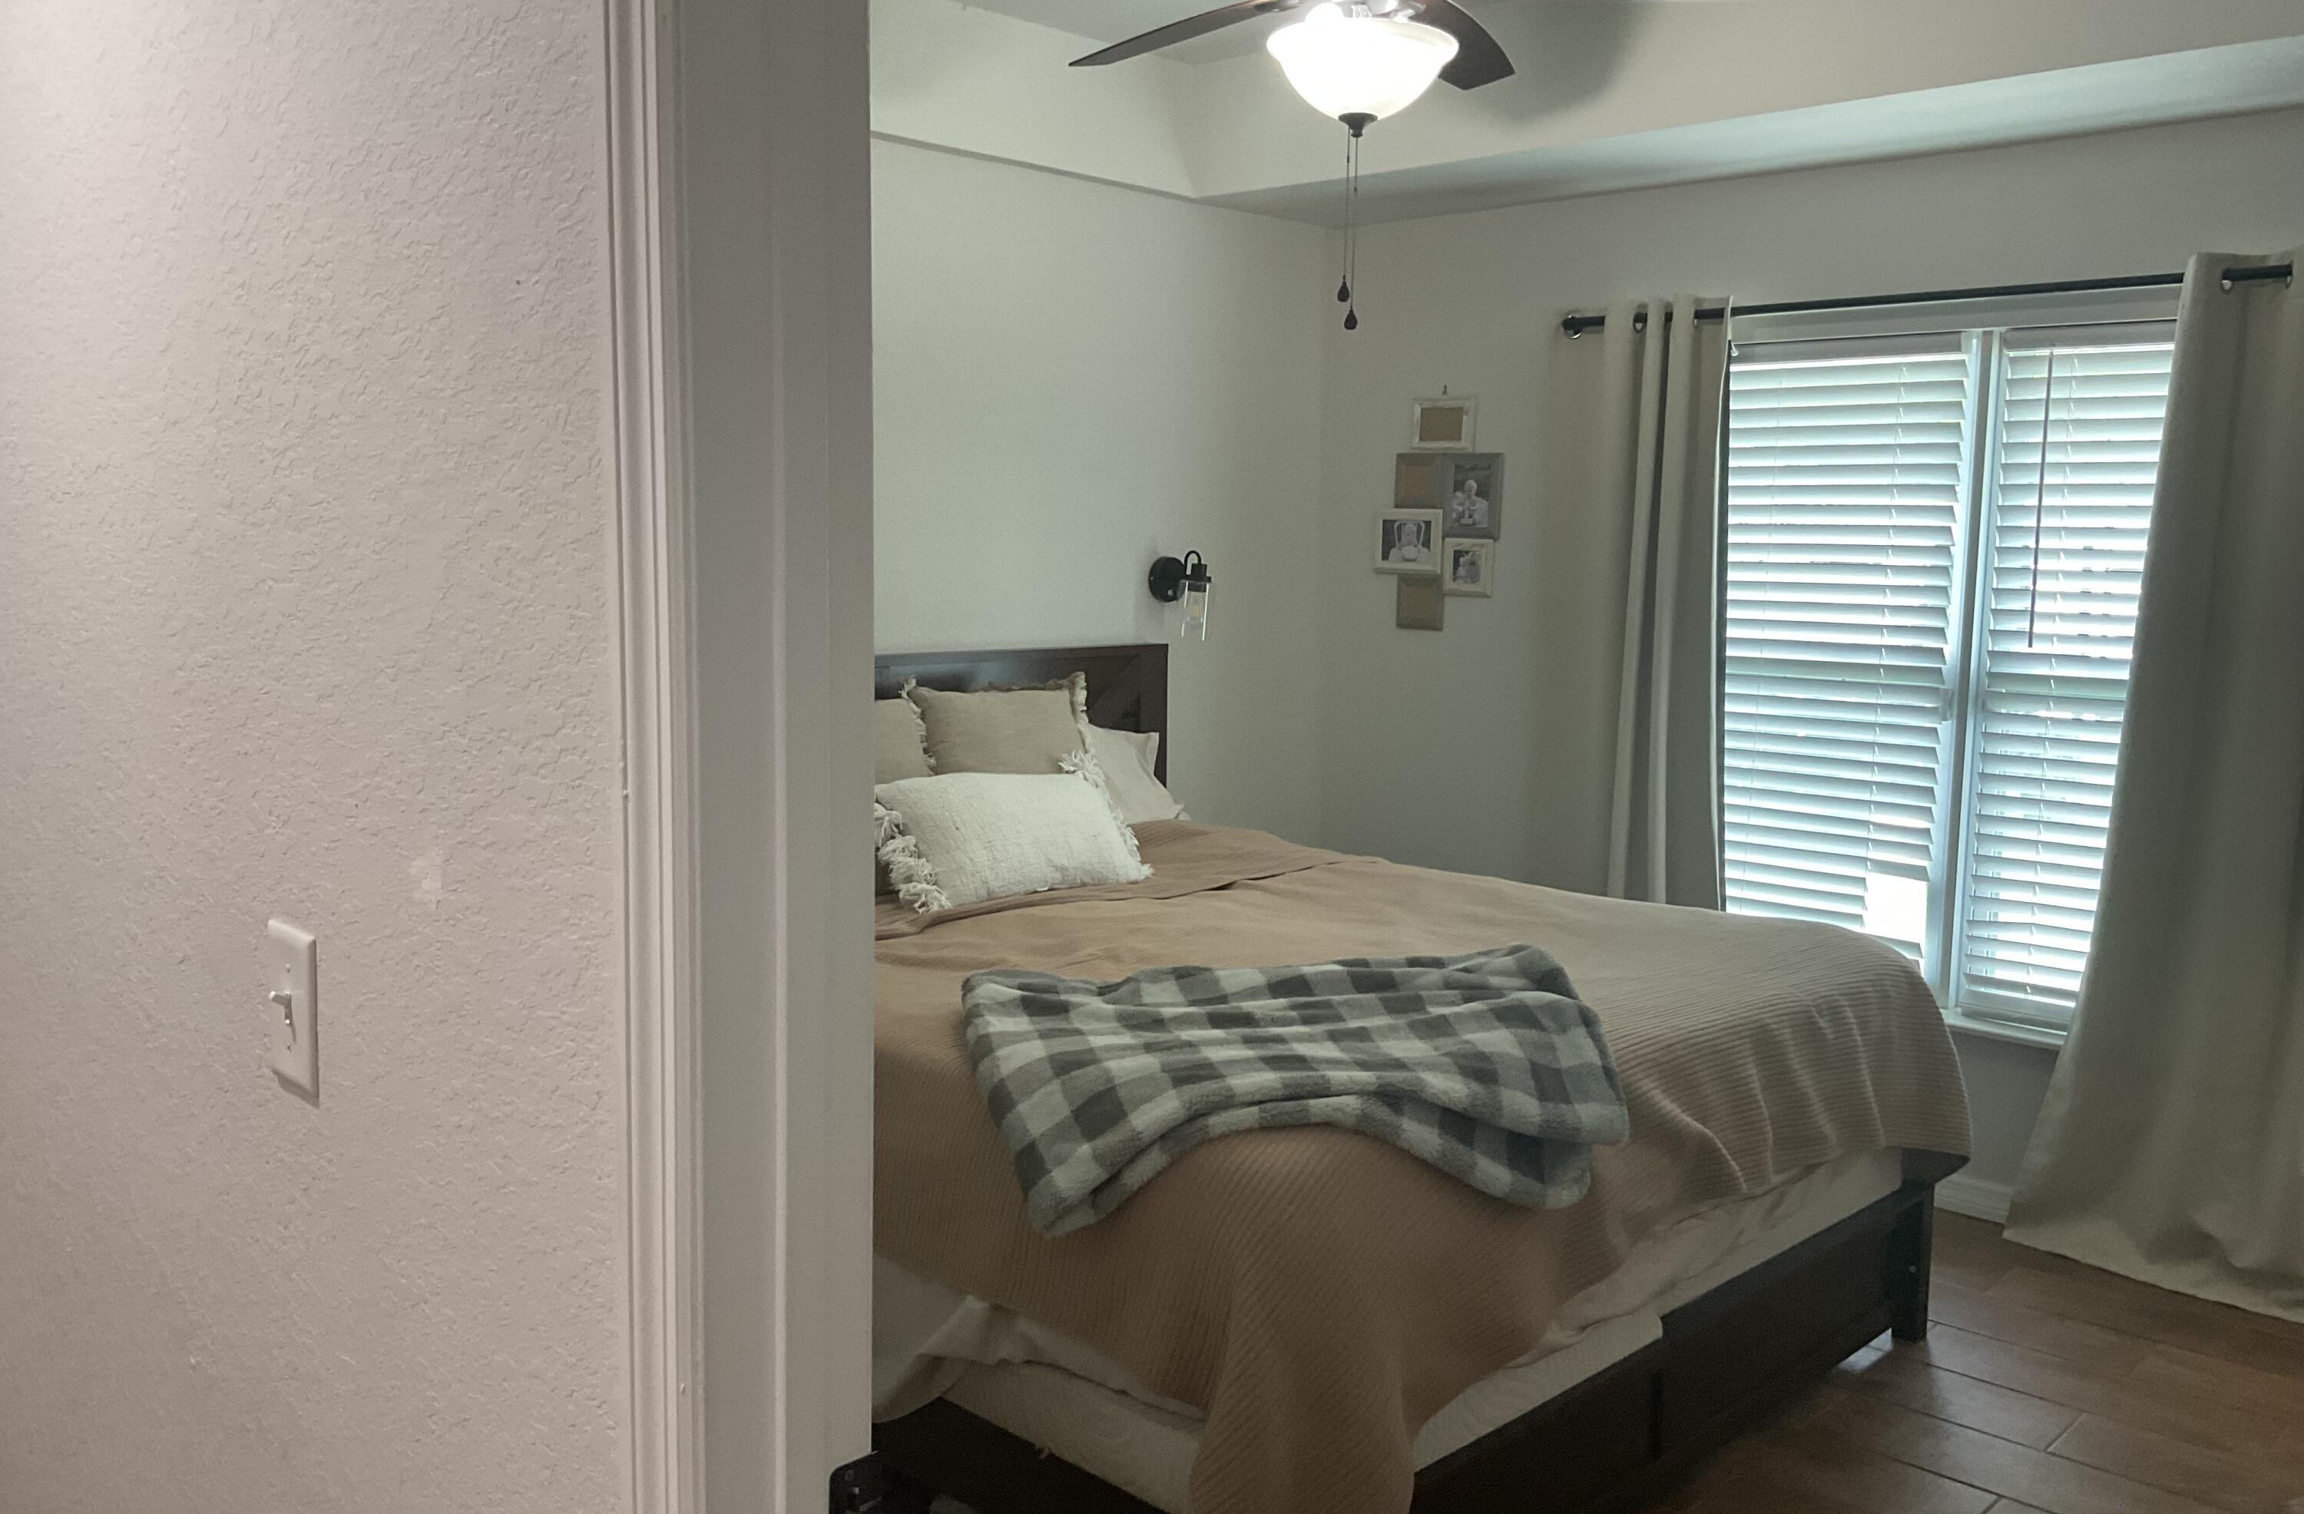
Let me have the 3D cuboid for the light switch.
[{"bbox_3d":[-0.615,0.181,1.368,0.016,0.117,0.074,-6,10,-44],"label":"light switch"}]

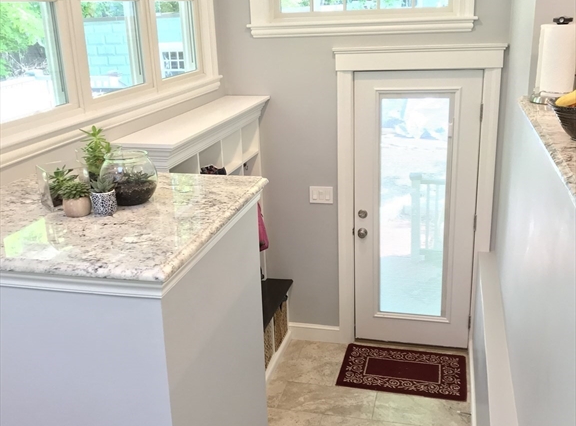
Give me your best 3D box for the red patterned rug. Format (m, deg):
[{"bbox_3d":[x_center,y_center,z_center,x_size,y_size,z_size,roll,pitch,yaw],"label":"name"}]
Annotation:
[{"bbox_3d":[0.821,1.121,4.428,0.865,0.012,0.570,3,18,15],"label":"red patterned rug"}]

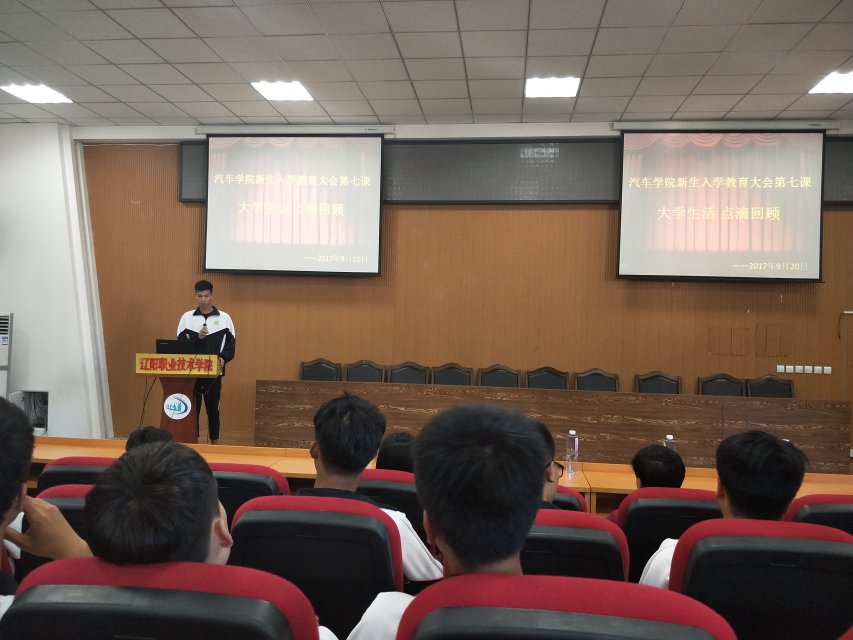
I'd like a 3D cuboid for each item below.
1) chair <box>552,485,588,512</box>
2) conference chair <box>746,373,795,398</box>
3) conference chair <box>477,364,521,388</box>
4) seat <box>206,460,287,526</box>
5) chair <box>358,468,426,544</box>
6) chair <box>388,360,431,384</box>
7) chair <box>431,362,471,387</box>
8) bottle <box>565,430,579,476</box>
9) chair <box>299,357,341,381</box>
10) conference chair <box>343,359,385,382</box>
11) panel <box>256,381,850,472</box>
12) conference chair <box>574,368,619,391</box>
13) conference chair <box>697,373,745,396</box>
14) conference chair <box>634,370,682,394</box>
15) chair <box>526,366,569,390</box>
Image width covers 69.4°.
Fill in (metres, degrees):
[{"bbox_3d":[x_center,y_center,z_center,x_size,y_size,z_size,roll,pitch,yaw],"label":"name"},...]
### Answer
[{"bbox_3d":[0.396,1.090,2.551,0.550,0.960,0.620,1,-1,6],"label":"chair"},{"bbox_3d":[3.845,1.138,6.709,0.520,1.010,0.580,2,0,7],"label":"conference chair"},{"bbox_3d":[0.806,1.010,6.807,0.490,0.980,0.570,1,-1,6],"label":"conference chair"},{"bbox_3d":[-0.793,1.068,2.796,0.540,0.960,0.640,2,0,7],"label":"seat"},{"bbox_3d":[-0.198,1.076,2.723,0.540,0.960,0.640,2,0,7],"label":"chair"},{"bbox_3d":[-0.233,0.984,6.924,0.490,0.980,0.570,1,-1,6],"label":"chair"},{"bbox_3d":[0.268,0.997,6.867,0.490,0.980,0.570,1,-1,6],"label":"chair"},{"bbox_3d":[0.737,0.676,3.130,0.063,0.230,0.063,2,0,7],"label":"bottle"},{"bbox_3d":[-1.280,0.959,7.042,0.490,0.980,0.570,1,-1,6],"label":"chair"},{"bbox_3d":[-0.803,0.997,7.281,0.520,1.010,0.580,2,0,7],"label":"conference chair"},{"bbox_3d":[1.158,1.125,6.503,5.985,0.760,0.400,1,-1,6],"label":"panel"},{"bbox_3d":[1.947,1.070,6.943,0.520,1.010,0.580,2,0,7],"label":"conference chair"},{"bbox_3d":[3.317,1.126,6.774,0.520,1.010,0.580,2,0,7],"label":"conference chair"},{"bbox_3d":[2.527,1.051,6.513,0.490,0.980,0.570,1,-1,6],"label":"conference chair"},{"bbox_3d":[1.349,1.023,6.745,0.490,0.980,0.570,1,-1,6],"label":"chair"}]

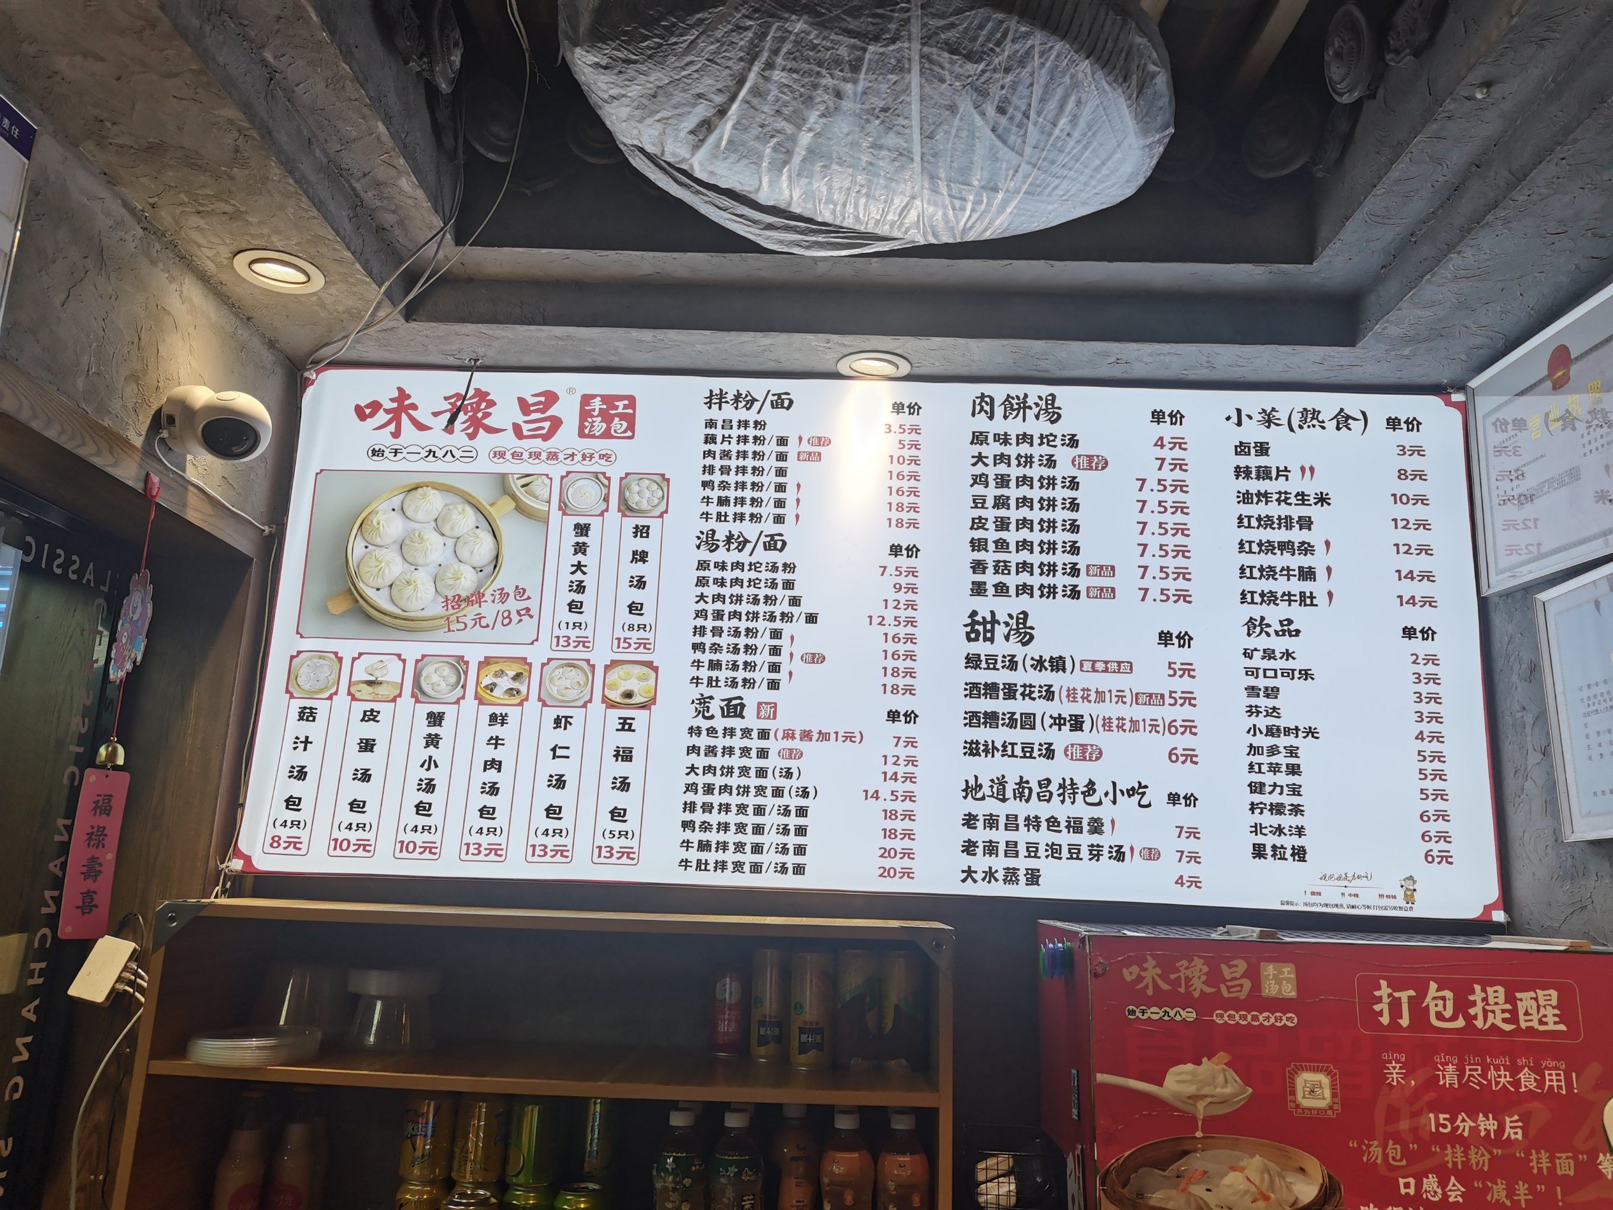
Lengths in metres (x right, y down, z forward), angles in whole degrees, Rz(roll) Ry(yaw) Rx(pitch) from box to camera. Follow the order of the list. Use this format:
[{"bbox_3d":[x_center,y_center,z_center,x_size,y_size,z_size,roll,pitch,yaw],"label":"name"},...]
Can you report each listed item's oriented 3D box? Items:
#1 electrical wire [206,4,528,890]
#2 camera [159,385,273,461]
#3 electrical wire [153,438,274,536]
[{"bbox_3d":[-0.577,-0.195,1.622,0.430,1.170,0.330,2,-12,2],"label":"electrical wire"},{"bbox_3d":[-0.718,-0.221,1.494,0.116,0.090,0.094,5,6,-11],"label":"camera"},{"bbox_3d":[-0.760,-0.147,1.571,0.030,0.055,0.320,2,-12,2],"label":"electrical wire"}]

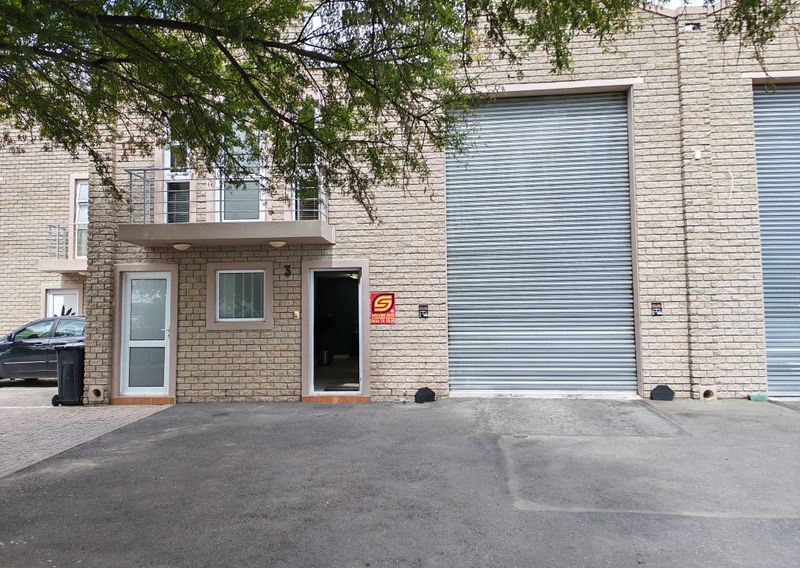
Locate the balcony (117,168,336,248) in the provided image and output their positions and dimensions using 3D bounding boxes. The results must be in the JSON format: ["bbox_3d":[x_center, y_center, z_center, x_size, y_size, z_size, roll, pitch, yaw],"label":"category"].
[{"bbox_3d":[-2.805,-1.251,10.259,3.305,1.126,0.838,-1,-4,7],"label":"balcony"}]

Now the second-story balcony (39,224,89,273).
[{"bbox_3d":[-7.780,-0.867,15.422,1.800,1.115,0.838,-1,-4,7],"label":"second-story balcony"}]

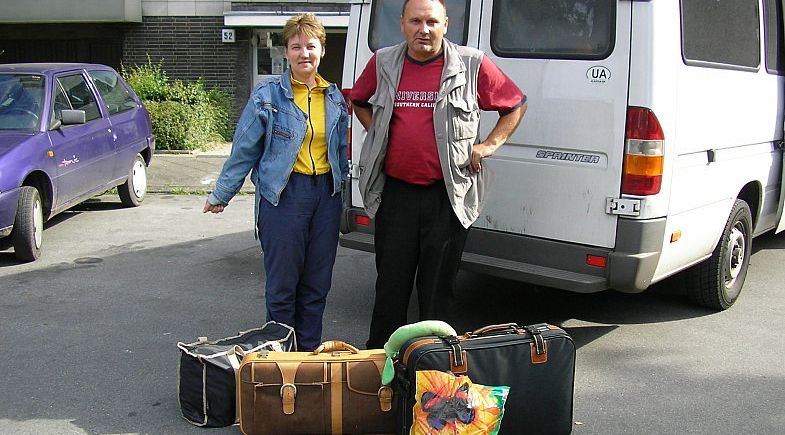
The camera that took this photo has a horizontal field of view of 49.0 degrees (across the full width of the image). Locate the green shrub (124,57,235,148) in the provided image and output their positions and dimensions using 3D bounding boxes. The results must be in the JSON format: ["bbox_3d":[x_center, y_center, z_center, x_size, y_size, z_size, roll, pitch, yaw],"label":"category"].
[{"bbox_3d":[-3.509,-1.845,14.200,1.900,1.420,1.350,1,9,0],"label":"green shrub"}]

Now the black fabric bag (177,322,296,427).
[{"bbox_3d":[-0.636,0.624,3.530,0.205,0.290,0.510,8,12,41],"label":"black fabric bag"}]

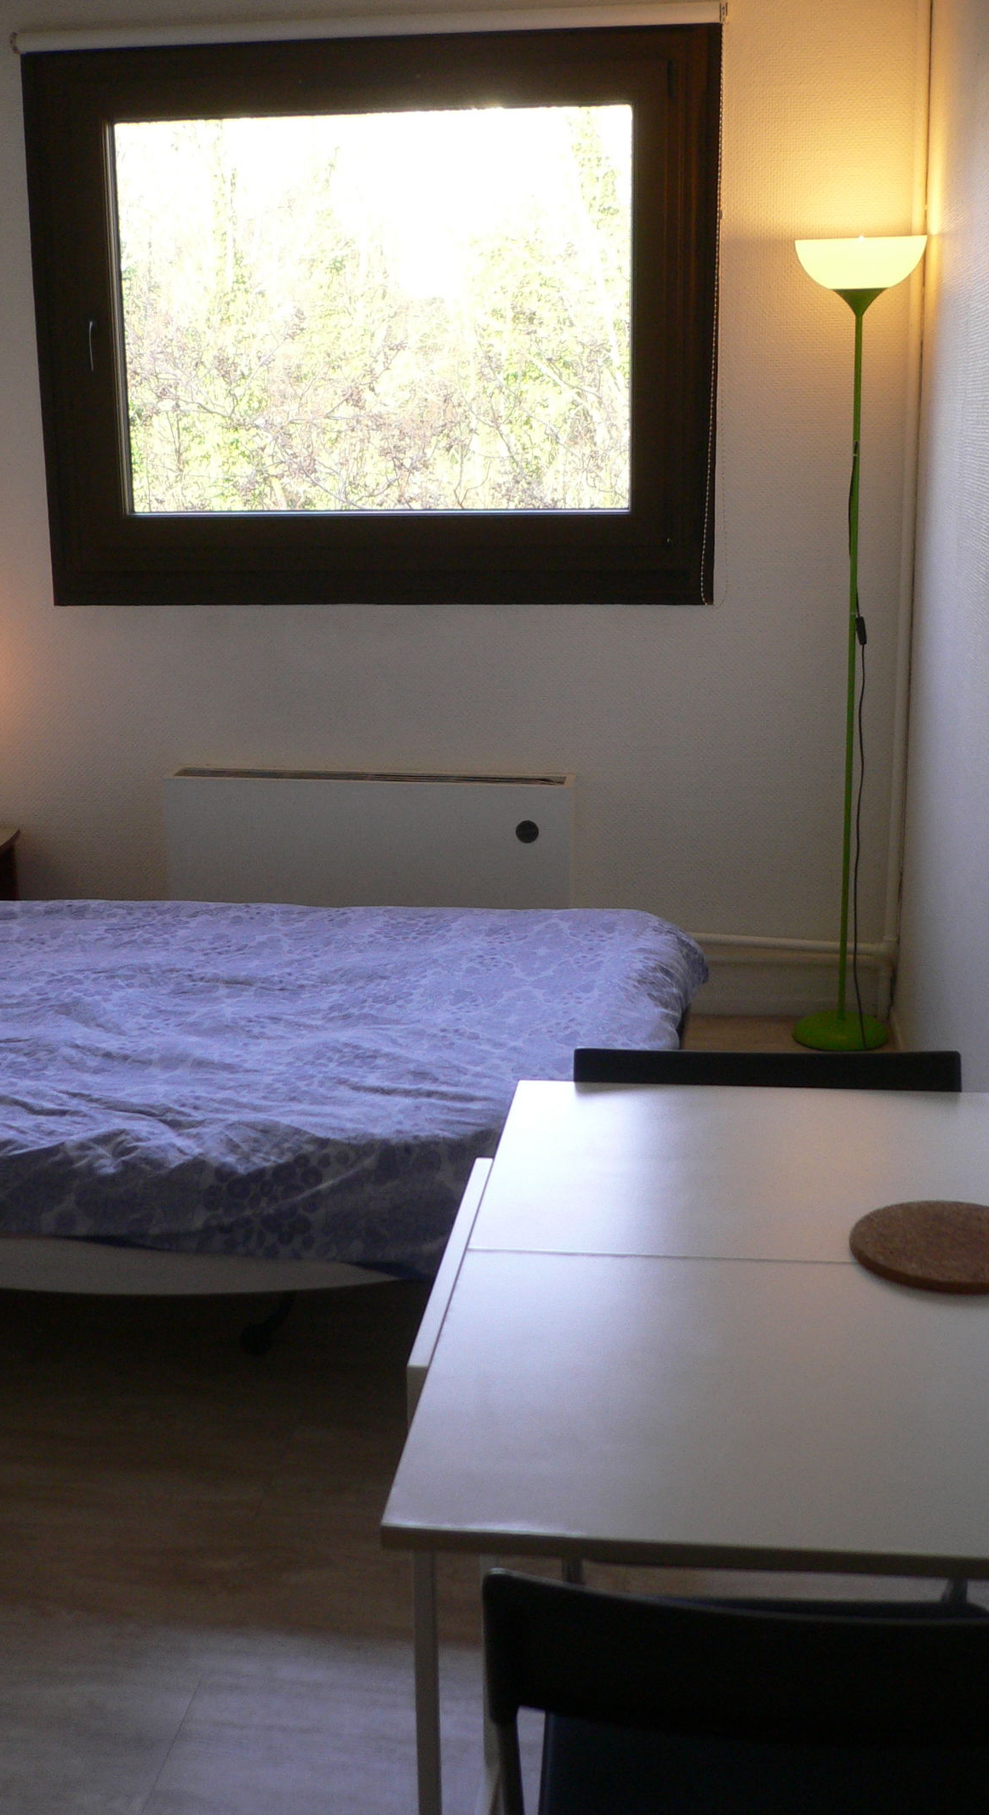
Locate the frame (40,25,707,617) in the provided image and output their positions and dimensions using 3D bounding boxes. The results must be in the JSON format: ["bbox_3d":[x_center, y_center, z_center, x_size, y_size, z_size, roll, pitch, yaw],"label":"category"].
[{"bbox_3d":[-0.294,-1.340,4.247,1.600,1.270,0.100,1,15,7],"label":"frame"}]

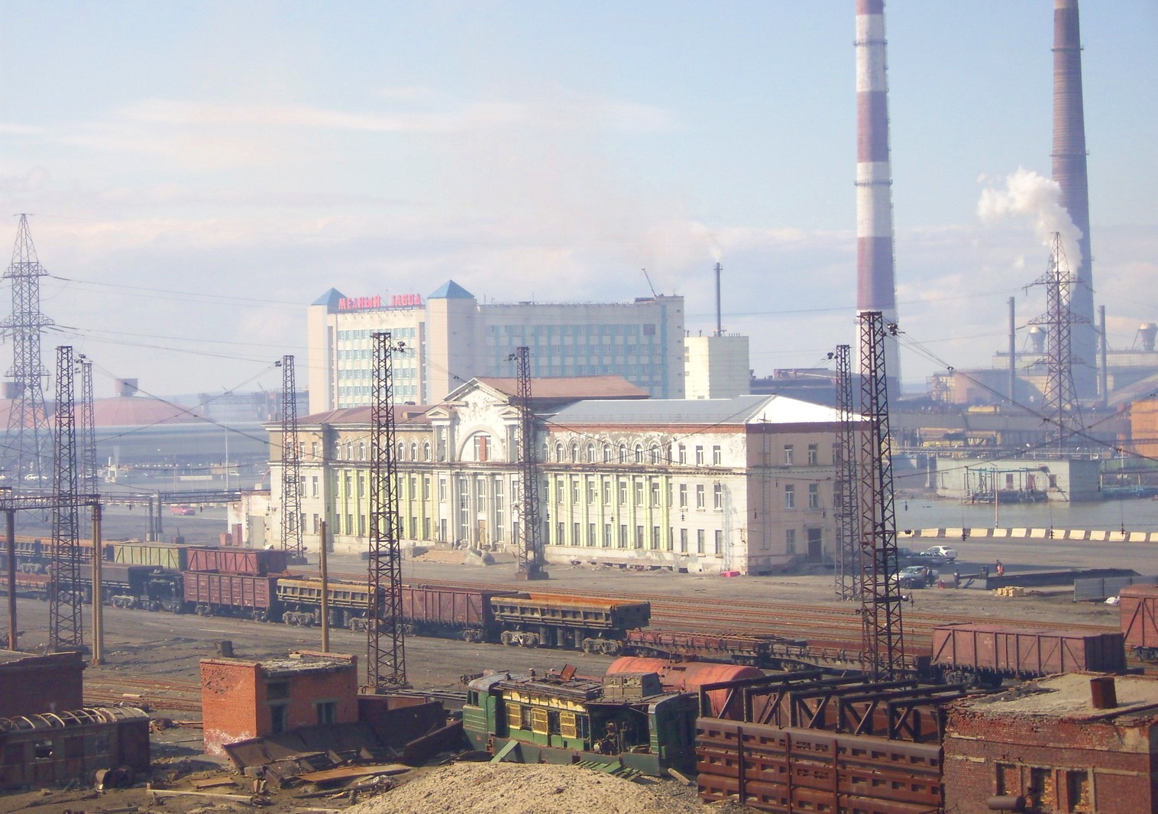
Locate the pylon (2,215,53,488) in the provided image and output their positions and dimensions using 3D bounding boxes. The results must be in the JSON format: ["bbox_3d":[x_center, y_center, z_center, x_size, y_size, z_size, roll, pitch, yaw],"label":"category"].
[{"bbox_3d":[-73.740,-5.210,457.380,7.500,41.110,14.000,-1,1,-38],"label":"pylon"}]

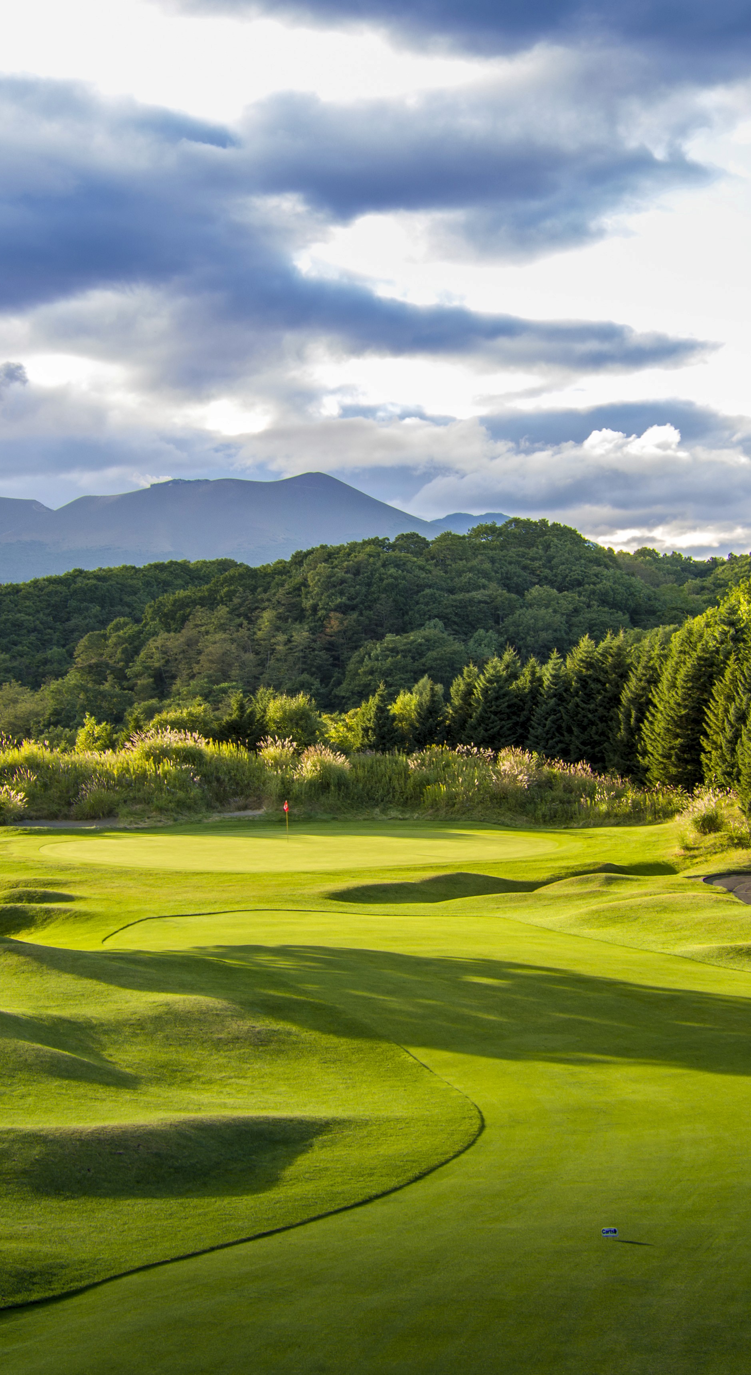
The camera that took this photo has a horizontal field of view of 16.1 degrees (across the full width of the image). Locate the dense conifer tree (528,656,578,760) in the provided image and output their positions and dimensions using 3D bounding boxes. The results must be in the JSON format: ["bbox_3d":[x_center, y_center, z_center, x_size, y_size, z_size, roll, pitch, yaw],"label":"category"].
[{"bbox_3d":[14.090,1.930,210.000,4.430,9.090,4.430,0,1,0],"label":"dense conifer tree"}]

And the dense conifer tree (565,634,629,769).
[{"bbox_3d":[15.550,1.510,186.000,4.730,10.470,4.730,0,1,0],"label":"dense conifer tree"}]

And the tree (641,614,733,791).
[{"bbox_3d":[18.010,1.120,153.000,5.460,10.680,5.460,0,1,0],"label":"tree"}]

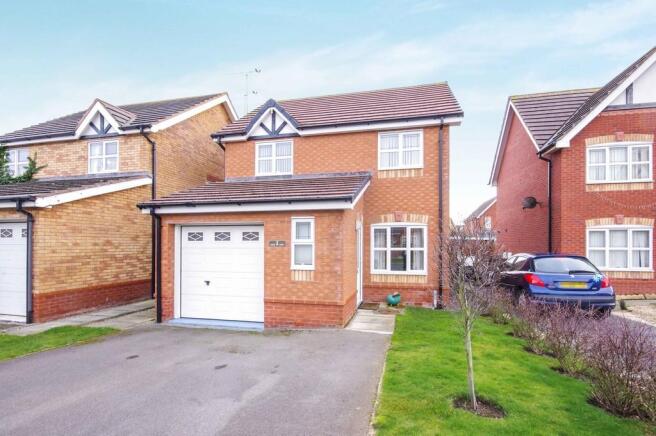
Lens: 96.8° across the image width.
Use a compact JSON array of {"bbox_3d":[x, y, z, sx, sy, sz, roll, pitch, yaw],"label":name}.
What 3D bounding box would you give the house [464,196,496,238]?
[{"bbox_3d":[20.435,0.956,34.282,6.800,8.000,8.000,-1,-3,13],"label":"house"}]

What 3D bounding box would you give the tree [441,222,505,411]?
[{"bbox_3d":[1.510,1.030,3.060,0.670,1.950,0.660,-1,-3,13],"label":"tree"}]

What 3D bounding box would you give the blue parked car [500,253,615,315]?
[{"bbox_3d":[6.021,1.800,8.632,1.750,1.470,4.030,-1,-3,13],"label":"blue parked car"}]

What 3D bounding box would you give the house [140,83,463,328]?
[{"bbox_3d":[0.362,-1.153,10.609,7.550,7.750,9.400,-1,-3,13],"label":"house"}]

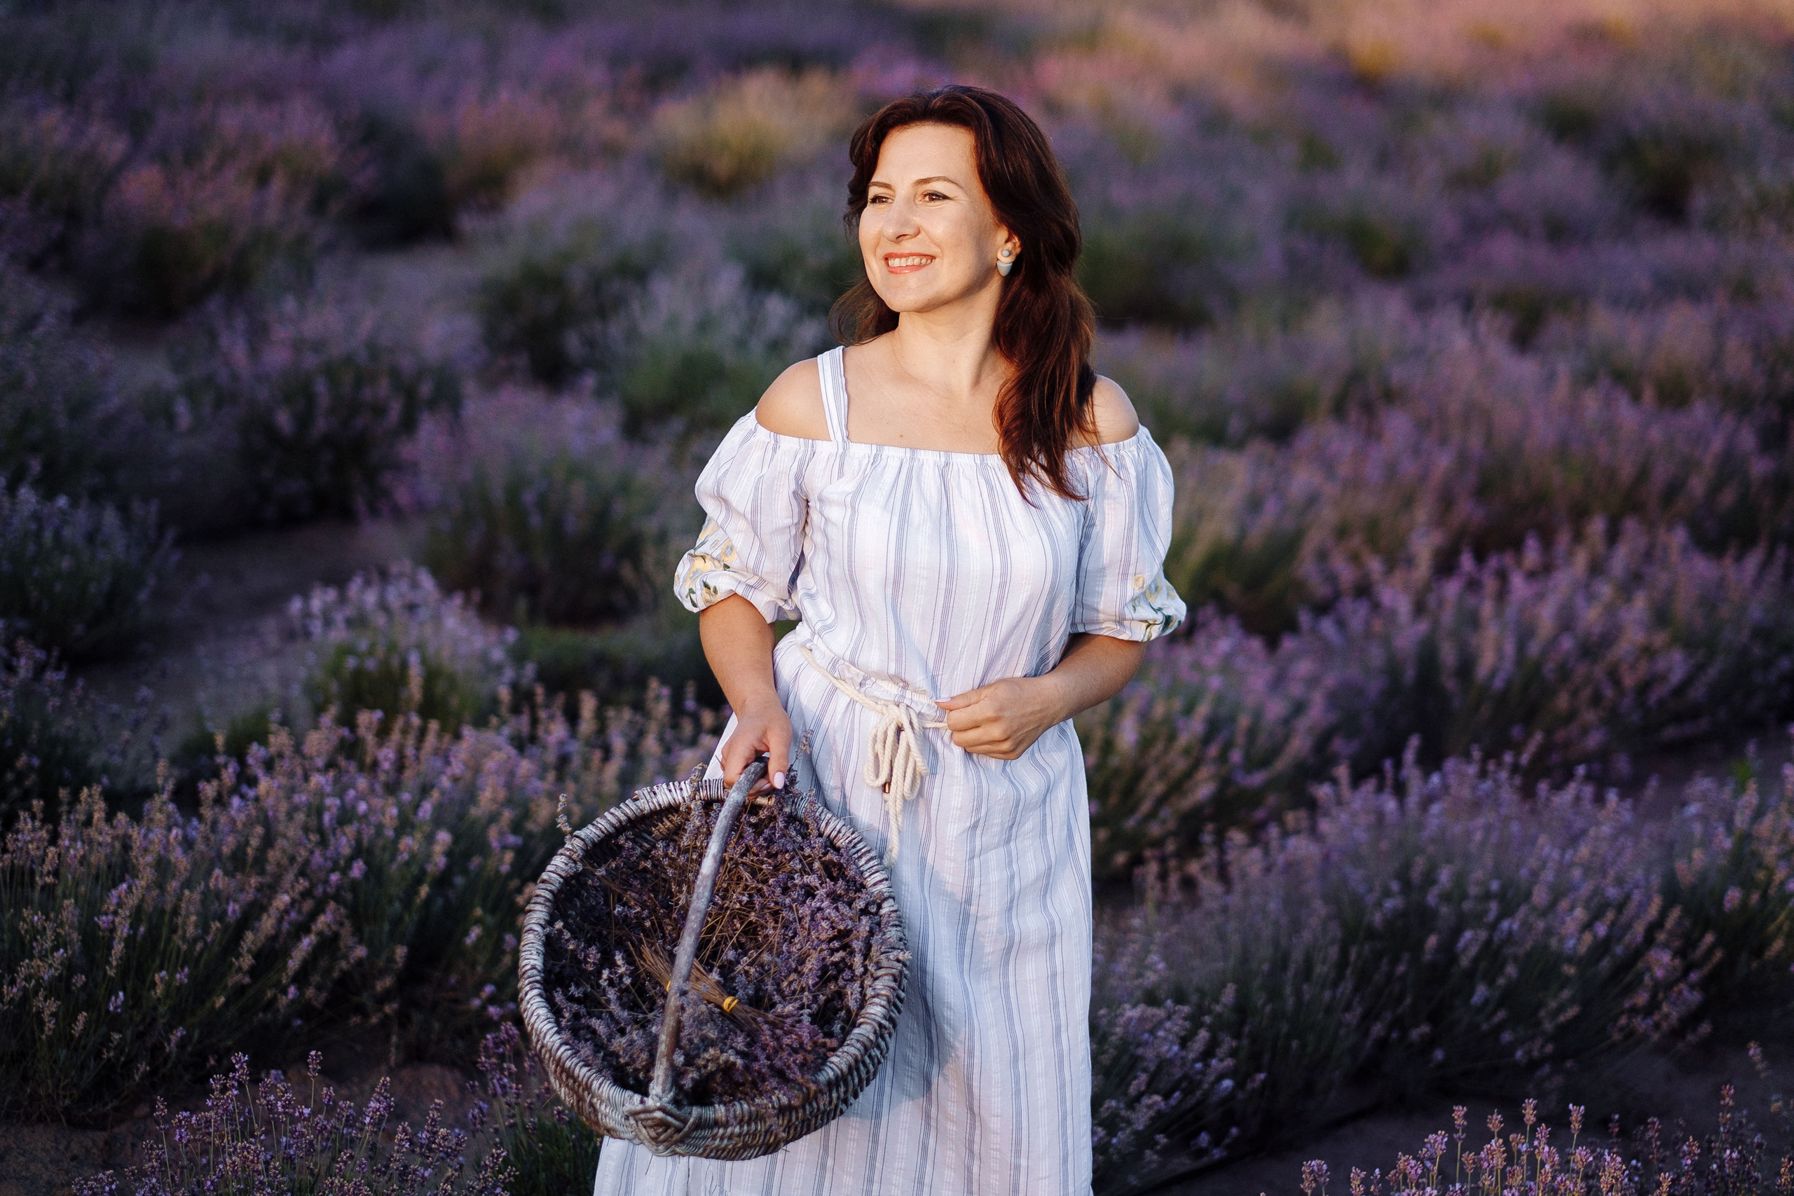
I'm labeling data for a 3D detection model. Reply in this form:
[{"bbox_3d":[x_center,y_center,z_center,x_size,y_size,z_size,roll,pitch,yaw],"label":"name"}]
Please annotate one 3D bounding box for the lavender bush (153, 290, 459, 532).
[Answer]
[{"bbox_3d":[-1.456,-0.460,10.300,0.740,0.540,0.660,0,10,0],"label":"lavender bush"}]

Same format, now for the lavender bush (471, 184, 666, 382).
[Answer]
[{"bbox_3d":[-0.954,-0.902,12.200,0.560,0.520,0.540,0,10,0],"label":"lavender bush"}]

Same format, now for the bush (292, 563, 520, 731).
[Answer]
[{"bbox_3d":[-0.974,0.101,8.300,0.450,0.340,0.420,0,10,0],"label":"bush"}]

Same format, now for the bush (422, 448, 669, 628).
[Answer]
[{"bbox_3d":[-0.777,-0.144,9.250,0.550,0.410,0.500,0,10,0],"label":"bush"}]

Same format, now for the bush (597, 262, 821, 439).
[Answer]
[{"bbox_3d":[-0.508,-0.666,11.400,0.630,0.460,0.560,0,10,0],"label":"bush"}]

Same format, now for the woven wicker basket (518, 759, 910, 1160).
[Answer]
[{"bbox_3d":[-0.182,0.356,4.200,0.385,0.390,0.360,17,-28,12],"label":"woven wicker basket"}]

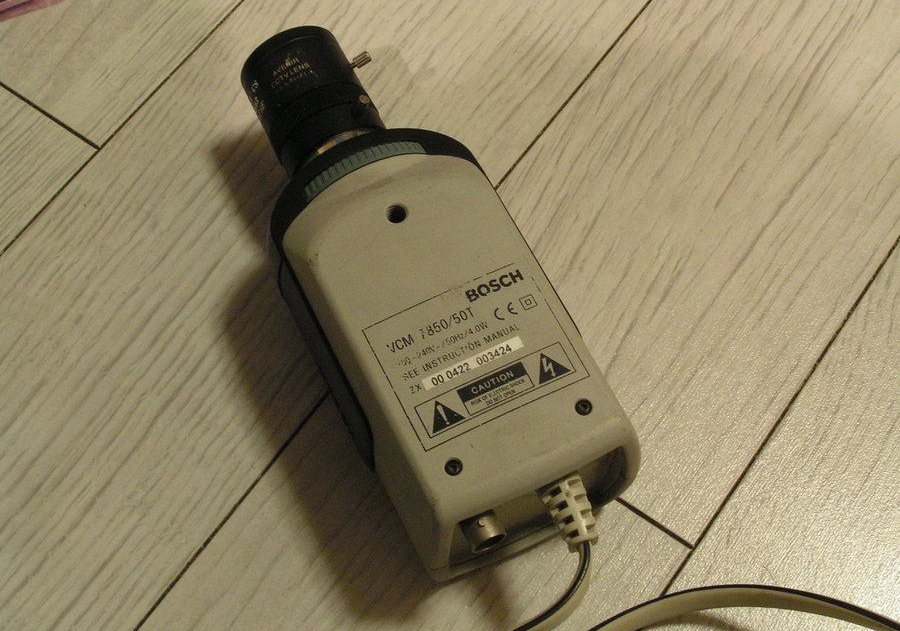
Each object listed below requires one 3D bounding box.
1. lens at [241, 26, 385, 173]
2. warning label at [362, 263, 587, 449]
[{"bbox_3d":[-0.040,-0.063,0.455,0.037,0.035,0.046,-24,66,-11],"label":"lens"},{"bbox_3d":[0.007,0.010,0.379,0.047,0.001,0.038,-24,66,-11],"label":"warning label"}]

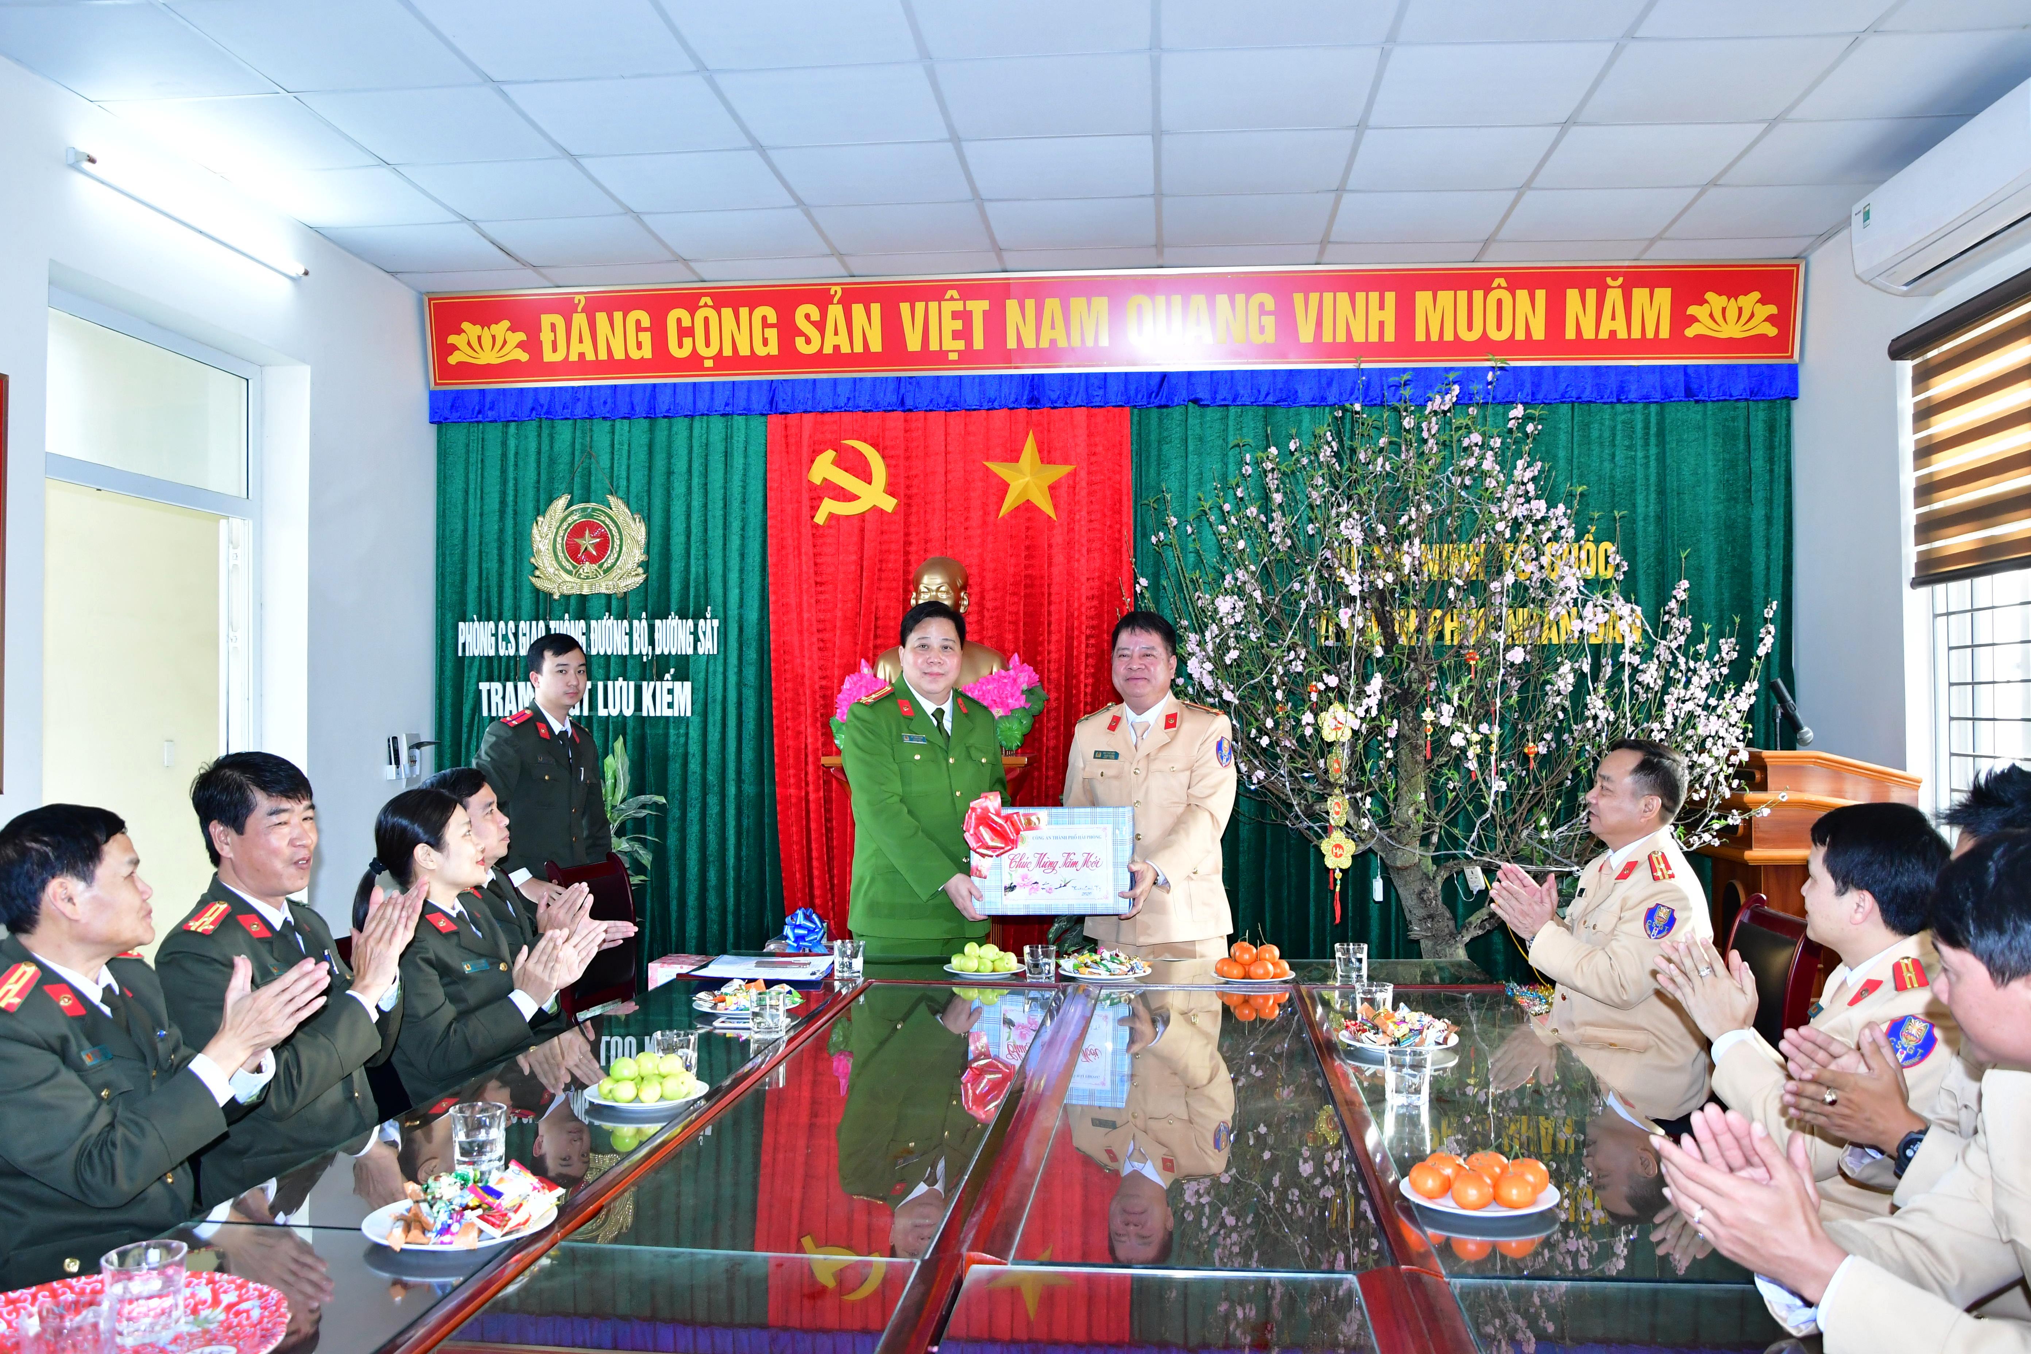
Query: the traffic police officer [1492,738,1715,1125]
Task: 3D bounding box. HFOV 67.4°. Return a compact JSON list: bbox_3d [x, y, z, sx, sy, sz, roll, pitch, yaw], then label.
[{"bbox_3d":[1.390,0.830,3.600,0.680,1.350,0.530,0,-1,9],"label":"traffic police officer"}]

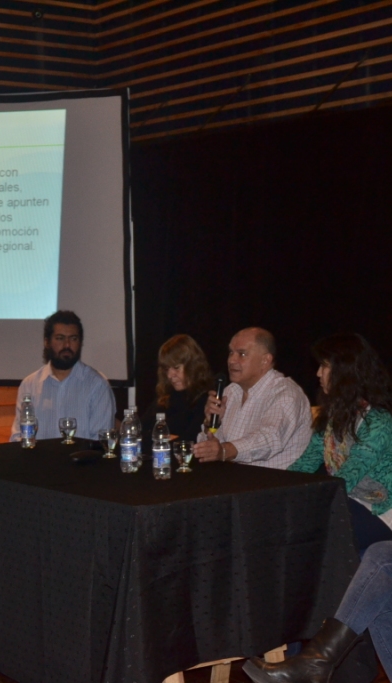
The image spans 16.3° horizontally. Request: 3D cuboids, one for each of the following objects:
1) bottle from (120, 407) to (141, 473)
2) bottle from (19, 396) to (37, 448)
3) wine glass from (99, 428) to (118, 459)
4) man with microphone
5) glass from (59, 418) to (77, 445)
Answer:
[{"bbox_3d":[-0.241,0.357,4.936,0.064,0.226,0.064,0,3,0],"label":"bottle"},{"bbox_3d":[-0.698,0.330,5.662,0.064,0.218,0.064,0,3,0],"label":"bottle"},{"bbox_3d":[-0.339,0.399,5.337,0.074,0.107,0.074,0,3,0],"label":"wine glass"},{"bbox_3d":[0.118,0.578,5.277,0.760,1.250,0.570,-2,3,-39],"label":"man with microphone"},{"bbox_3d":[-0.542,0.377,5.795,0.073,0.108,0.073,0,3,0],"label":"glass"}]

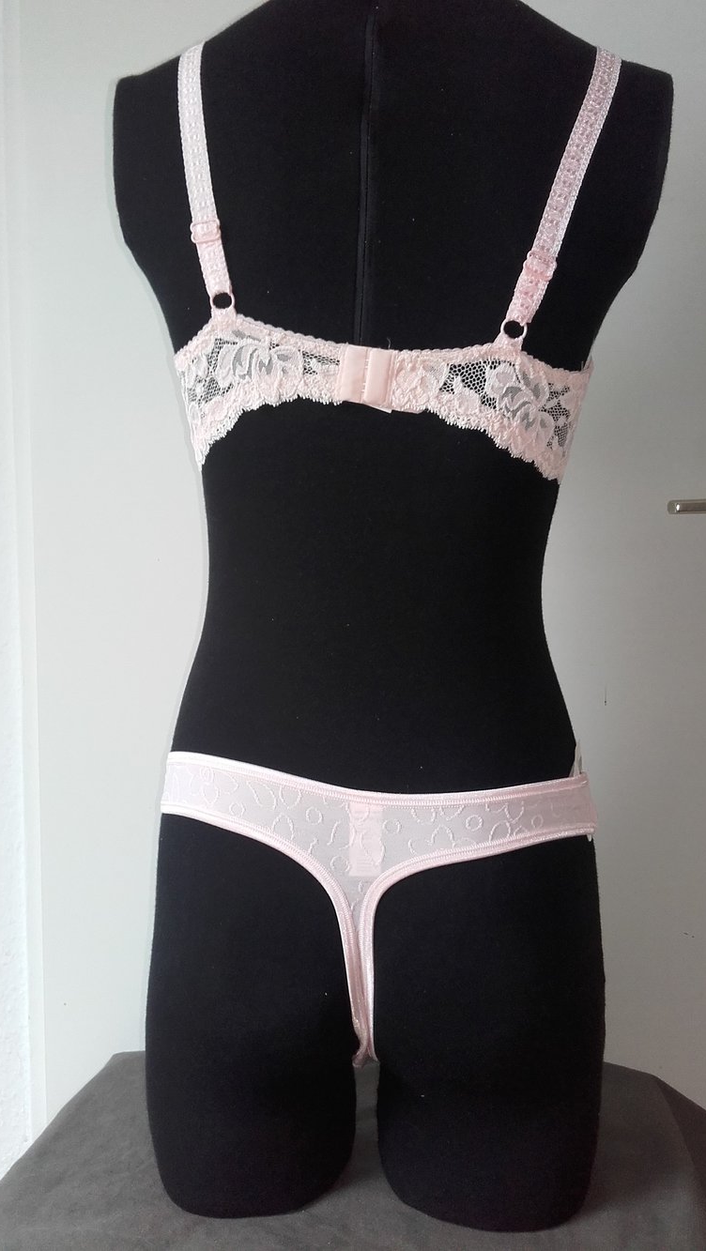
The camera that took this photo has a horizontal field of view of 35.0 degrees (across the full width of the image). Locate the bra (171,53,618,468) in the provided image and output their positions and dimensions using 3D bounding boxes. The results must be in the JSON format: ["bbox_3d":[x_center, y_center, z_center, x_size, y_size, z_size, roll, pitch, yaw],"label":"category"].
[{"bbox_3d":[0.024,-0.230,0.776,0.292,0.294,0.222,1,5,7],"label":"bra"}]

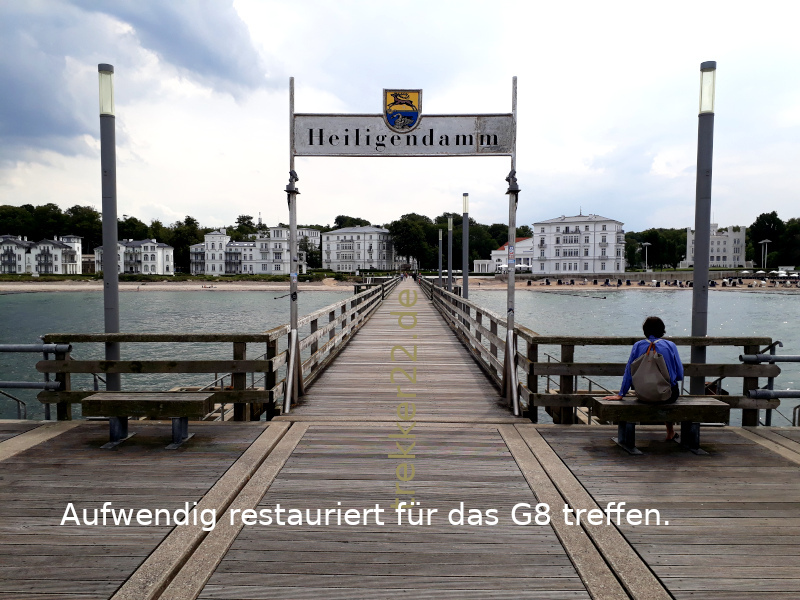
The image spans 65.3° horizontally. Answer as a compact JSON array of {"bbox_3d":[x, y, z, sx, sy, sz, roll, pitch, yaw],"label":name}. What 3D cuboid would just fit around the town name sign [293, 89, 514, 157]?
[{"bbox_3d":[0.044,-2.210,7.790,2.770,0.840,0.070,0,3,1],"label":"town name sign"}]

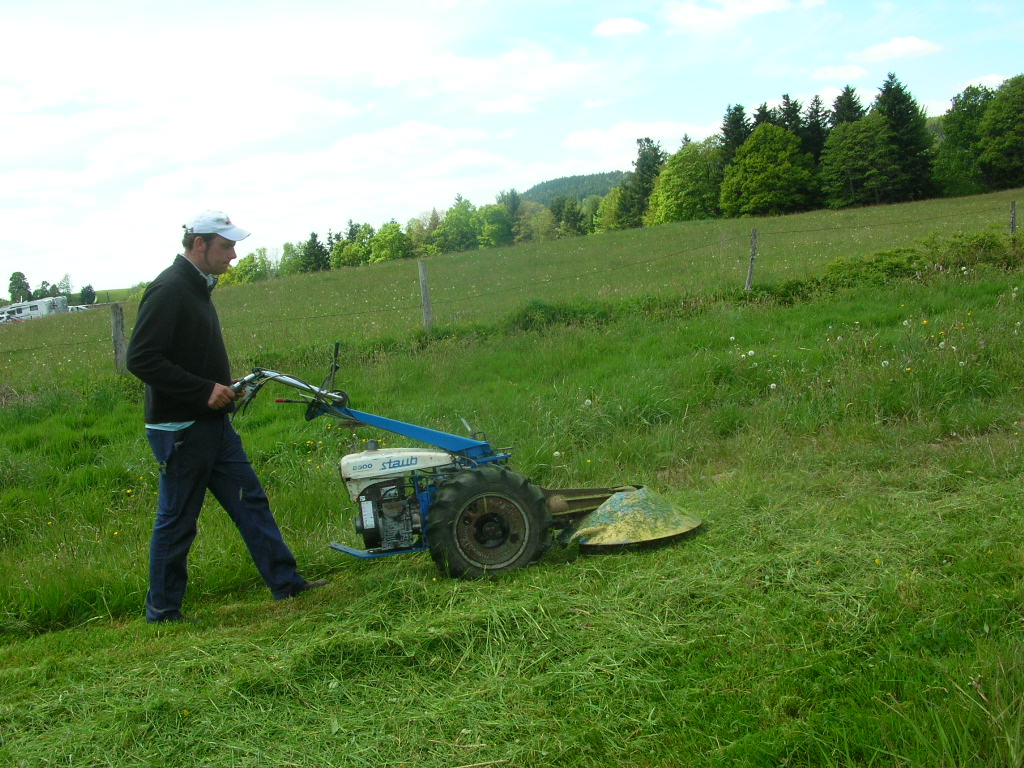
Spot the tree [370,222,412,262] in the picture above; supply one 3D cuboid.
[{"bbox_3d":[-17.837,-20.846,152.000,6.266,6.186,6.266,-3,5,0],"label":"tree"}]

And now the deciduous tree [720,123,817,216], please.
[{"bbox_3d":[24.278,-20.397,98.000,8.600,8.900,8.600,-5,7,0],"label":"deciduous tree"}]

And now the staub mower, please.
[{"bbox_3d":[-0.231,0.280,4.400,1.982,0.993,0.660,-6,6,6],"label":"staub mower"}]

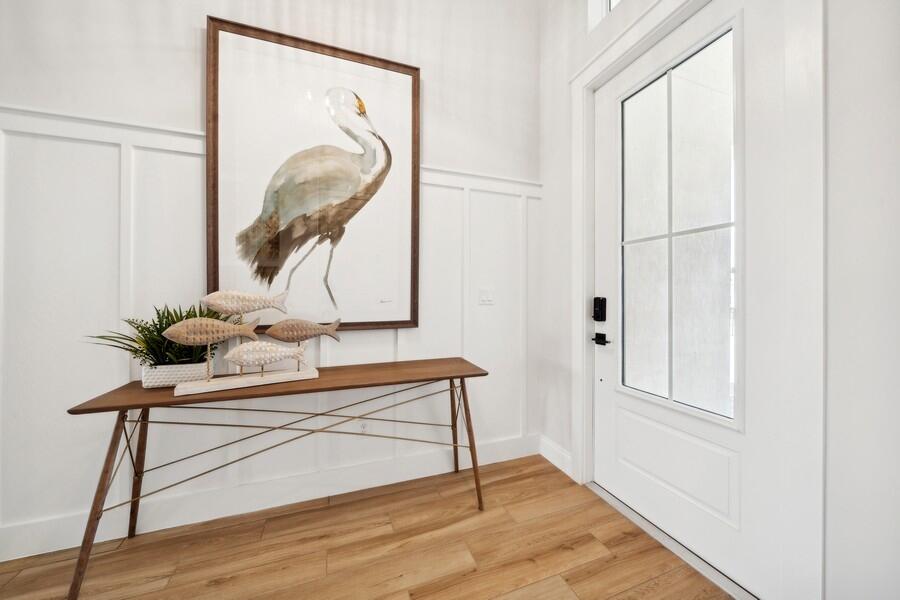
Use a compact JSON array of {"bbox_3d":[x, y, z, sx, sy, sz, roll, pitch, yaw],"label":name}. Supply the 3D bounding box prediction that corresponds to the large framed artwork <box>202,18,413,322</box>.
[{"bbox_3d":[-0.723,-0.637,1.732,1.100,1.635,0.040,0,0,-19],"label":"large framed artwork"}]

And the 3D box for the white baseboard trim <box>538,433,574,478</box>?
[{"bbox_3d":[0.731,1.085,2.093,0.018,0.147,0.315,0,0,-22],"label":"white baseboard trim"}]

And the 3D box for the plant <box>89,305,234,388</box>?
[{"bbox_3d":[-1.328,0.214,1.425,0.470,0.370,0.250,0,0,-19],"label":"plant"}]

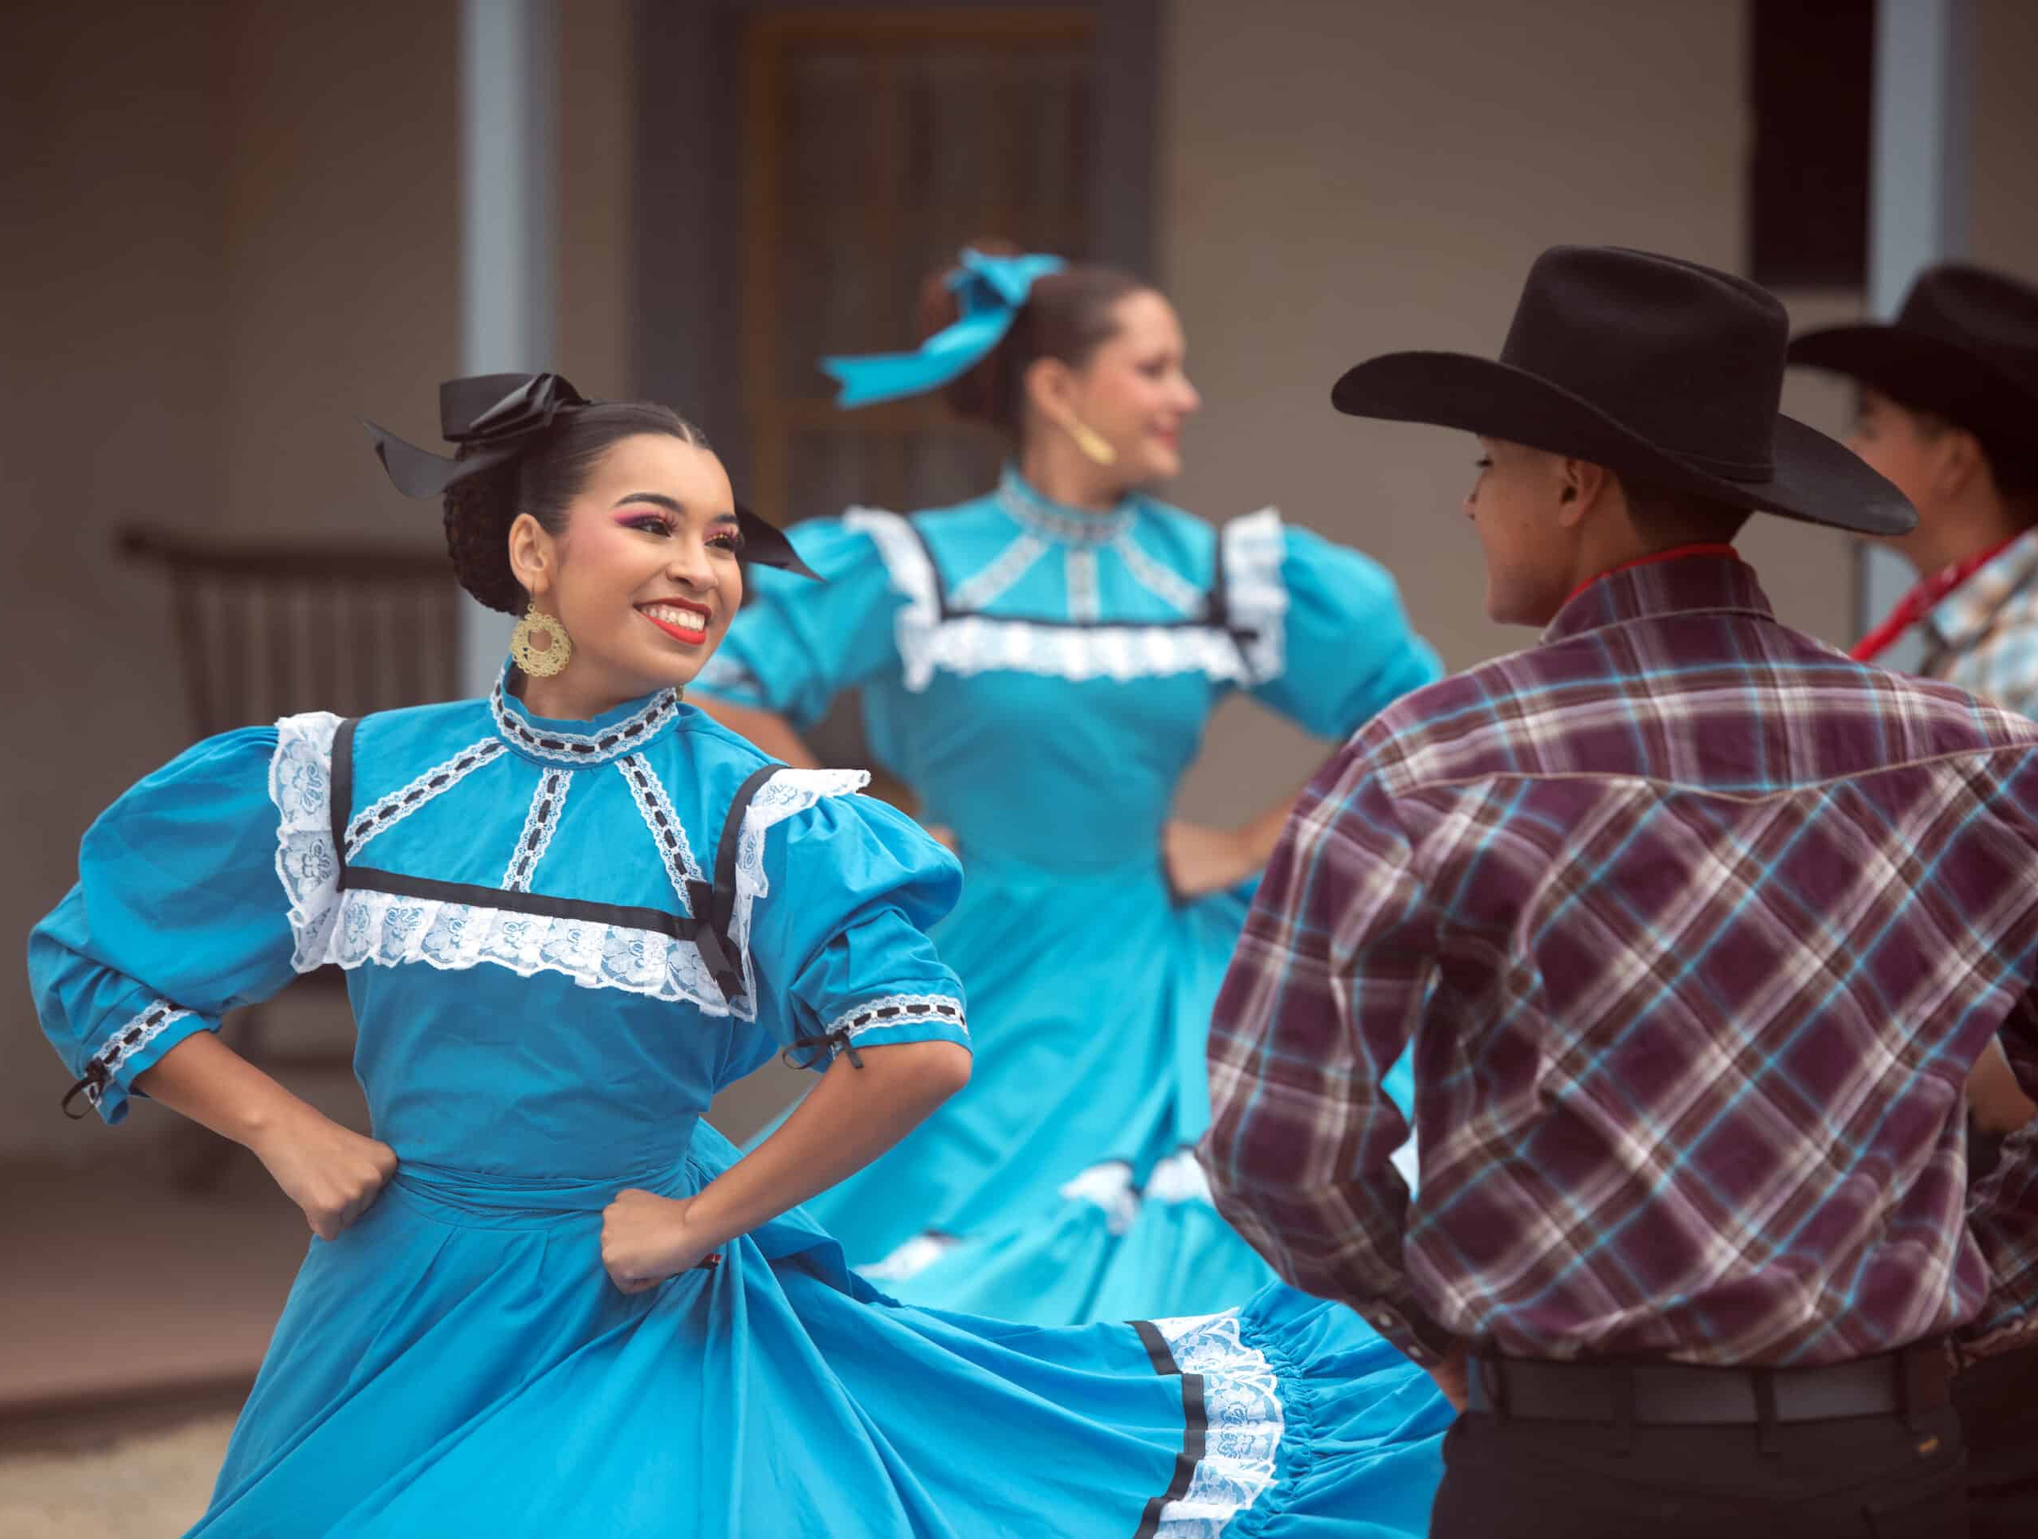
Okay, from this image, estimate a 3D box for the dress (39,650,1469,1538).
[{"bbox_3d":[-0.239,0.510,8.000,1.200,1.200,0.850,1,4,13],"label":"dress"}]

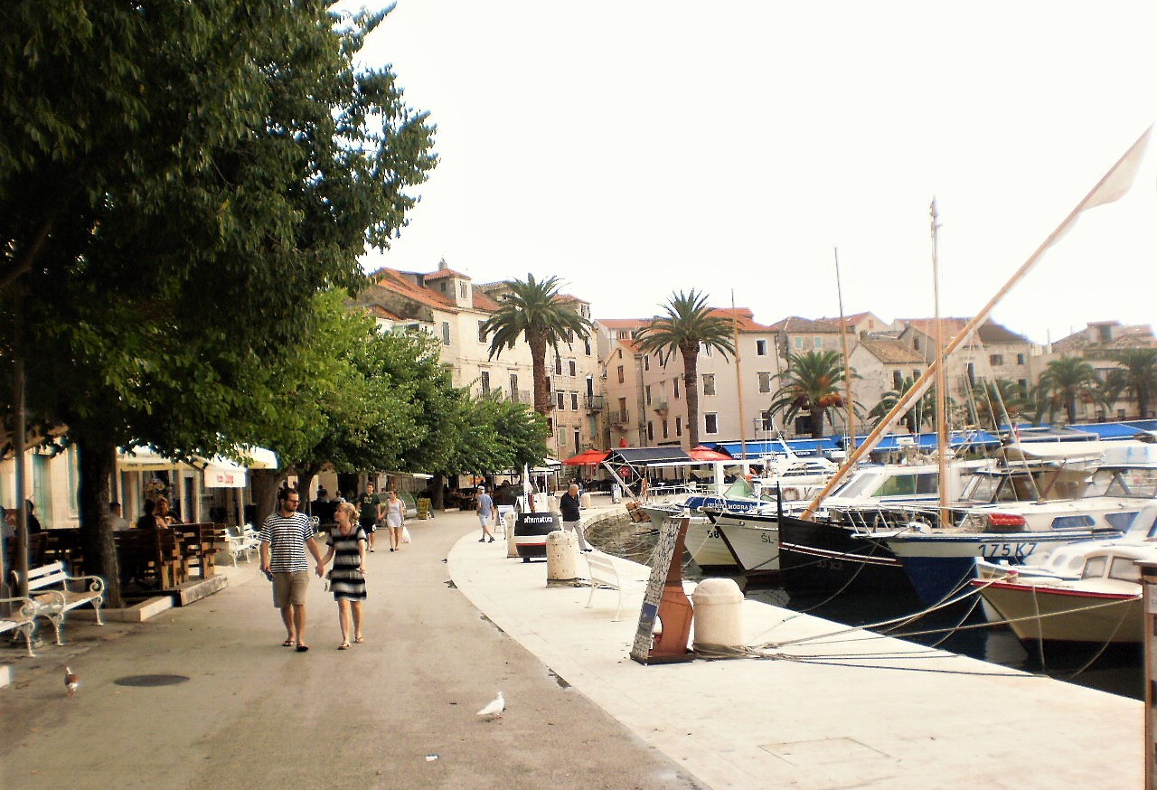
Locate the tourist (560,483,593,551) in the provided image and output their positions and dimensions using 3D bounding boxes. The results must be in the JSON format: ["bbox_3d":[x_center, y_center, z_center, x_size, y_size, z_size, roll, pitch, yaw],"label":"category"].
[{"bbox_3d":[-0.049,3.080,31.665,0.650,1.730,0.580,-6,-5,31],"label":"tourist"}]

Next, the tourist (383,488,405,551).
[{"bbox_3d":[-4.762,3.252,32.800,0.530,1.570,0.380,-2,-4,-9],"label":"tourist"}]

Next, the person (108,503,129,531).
[{"bbox_3d":[-7.736,2.469,21.543,0.520,1.280,0.700,-5,-4,34],"label":"person"}]

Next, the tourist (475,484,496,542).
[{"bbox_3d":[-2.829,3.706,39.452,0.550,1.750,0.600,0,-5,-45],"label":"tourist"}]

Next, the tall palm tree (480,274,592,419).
[{"bbox_3d":[-2.294,-0.265,82.216,7.100,14.540,7.100,-4,-4,0],"label":"tall palm tree"}]

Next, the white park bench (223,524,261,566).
[{"bbox_3d":[-7.974,3.550,29.600,0.650,0.820,1.700,-3,-4,-7],"label":"white park bench"}]

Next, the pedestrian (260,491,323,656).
[{"bbox_3d":[-3.168,1.913,14.000,0.660,1.790,0.420,-2,-4,-10],"label":"pedestrian"}]

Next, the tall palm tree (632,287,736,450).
[{"bbox_3d":[8.431,-0.239,94.197,7.400,14.610,7.400,-4,-4,0],"label":"tall palm tree"}]

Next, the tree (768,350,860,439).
[{"bbox_3d":[18.214,1.732,96.028,6.900,9.330,6.900,-4,-4,0],"label":"tree"}]

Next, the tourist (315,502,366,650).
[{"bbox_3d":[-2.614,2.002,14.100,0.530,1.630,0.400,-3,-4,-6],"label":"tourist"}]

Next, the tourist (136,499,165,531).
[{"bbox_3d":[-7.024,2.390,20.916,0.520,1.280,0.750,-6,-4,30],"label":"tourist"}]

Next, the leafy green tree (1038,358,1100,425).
[{"bbox_3d":[49.508,1.595,128.328,6.600,10.600,6.600,-3,-4,0],"label":"leafy green tree"}]

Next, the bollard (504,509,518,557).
[{"bbox_3d":[-1.554,3.244,29.500,0.300,1.080,0.300,-3,-4,0],"label":"bollard"}]

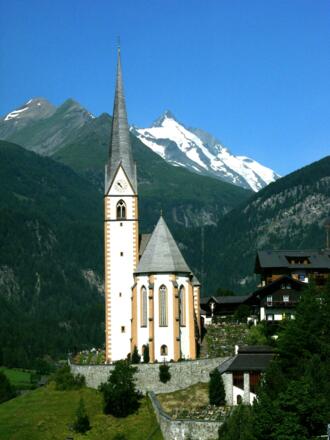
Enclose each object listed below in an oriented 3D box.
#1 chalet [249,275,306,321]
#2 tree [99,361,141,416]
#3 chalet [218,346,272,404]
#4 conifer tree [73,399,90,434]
[{"bbox_3d":[24.140,15.920,235.000,13.000,9.300,12.000,-1,-6,2],"label":"chalet"},{"bbox_3d":[-7.720,28.570,194.000,7.100,9.500,7.100,-1,-6,0],"label":"tree"},{"bbox_3d":[14.220,26.640,196.000,10.500,9.500,8.500,0,-6,-6],"label":"chalet"},{"bbox_3d":[-13.650,32.120,187.000,3.000,5.900,3.000,-1,-6,0],"label":"conifer tree"}]

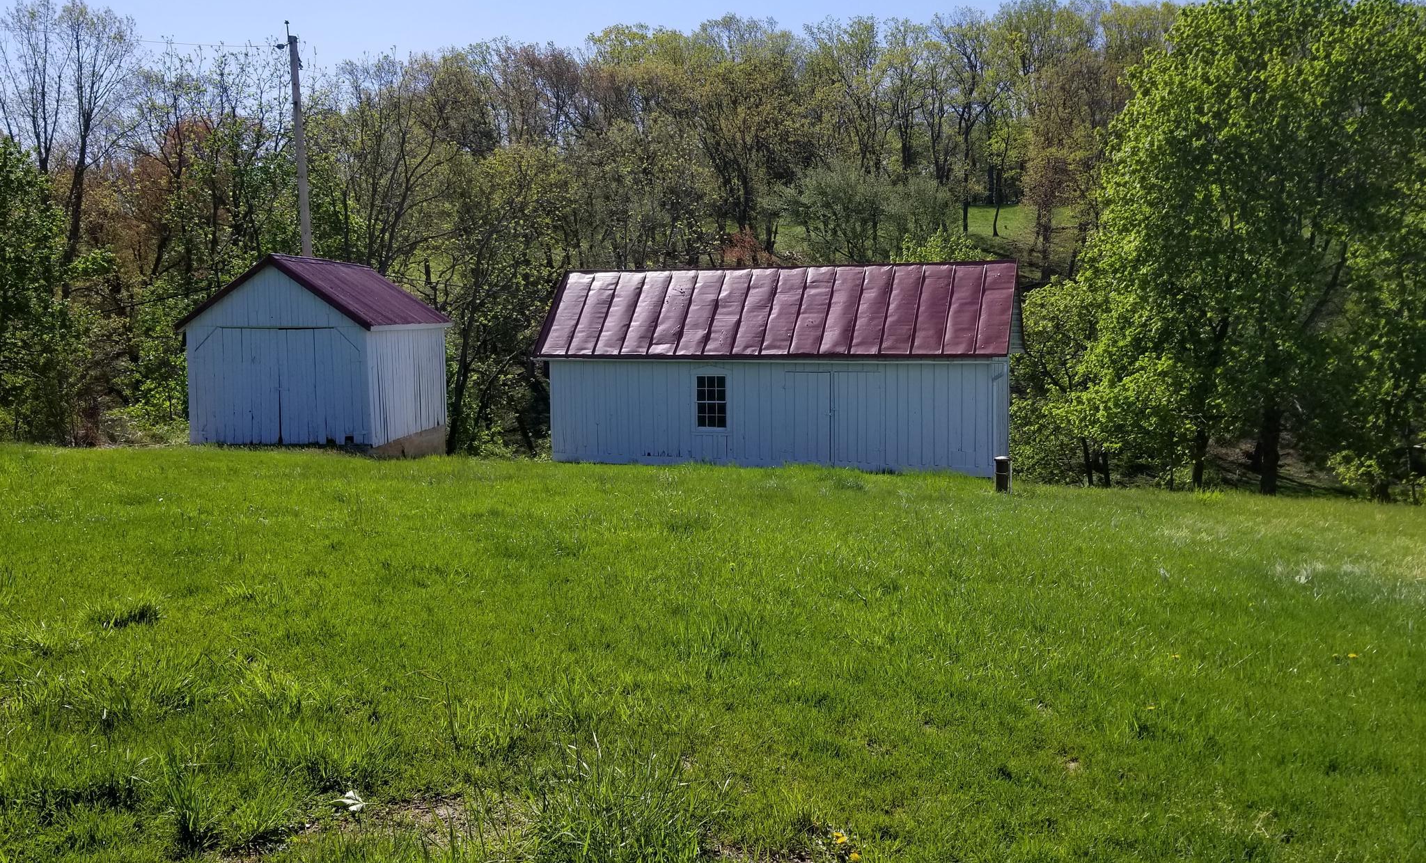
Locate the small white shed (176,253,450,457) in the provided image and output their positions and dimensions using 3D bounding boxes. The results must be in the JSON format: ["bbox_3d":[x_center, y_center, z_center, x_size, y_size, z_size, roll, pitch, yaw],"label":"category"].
[{"bbox_3d":[-8.955,-1.723,24.947,4.196,4.412,5.188,0,6,4],"label":"small white shed"}]

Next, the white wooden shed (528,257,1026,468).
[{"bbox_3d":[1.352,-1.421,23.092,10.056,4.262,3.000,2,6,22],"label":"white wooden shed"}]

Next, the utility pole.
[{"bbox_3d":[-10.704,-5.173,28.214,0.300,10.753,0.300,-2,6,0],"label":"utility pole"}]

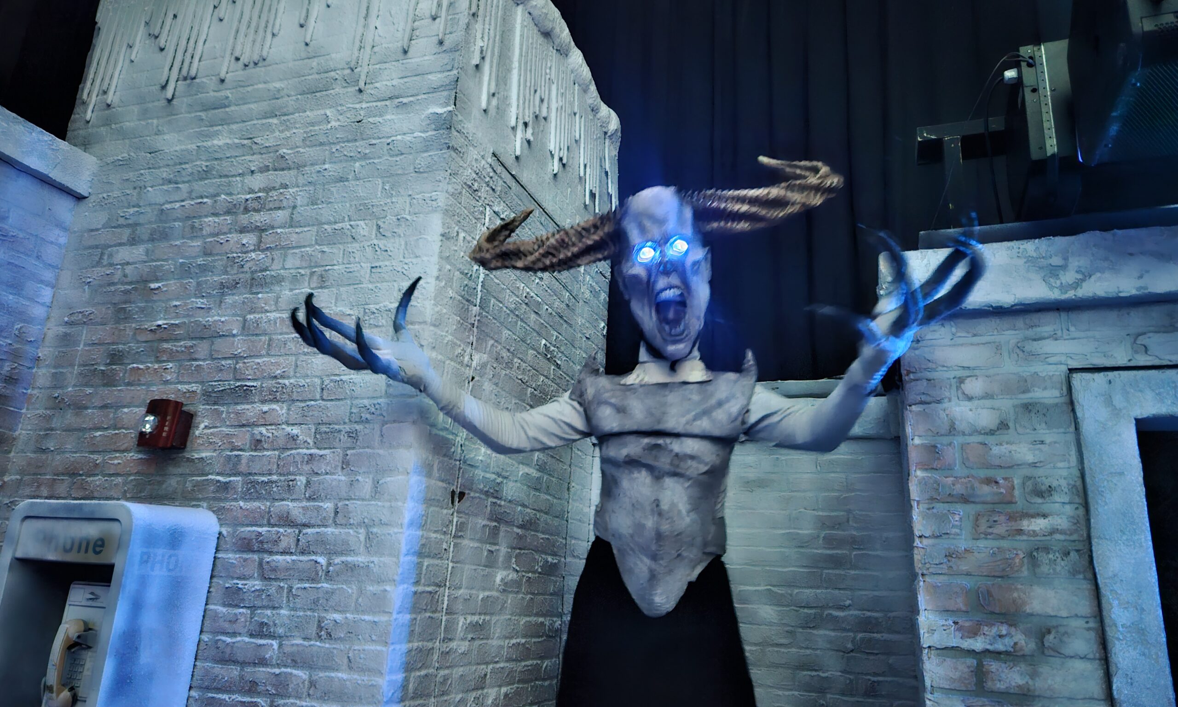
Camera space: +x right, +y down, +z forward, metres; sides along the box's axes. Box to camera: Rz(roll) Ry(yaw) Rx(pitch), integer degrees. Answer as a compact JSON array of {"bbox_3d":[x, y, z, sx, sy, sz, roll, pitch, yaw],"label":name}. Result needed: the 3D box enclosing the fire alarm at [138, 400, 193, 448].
[{"bbox_3d":[-1.238,0.211,2.285,0.120,0.140,0.090,1,-17,16],"label":"fire alarm"}]

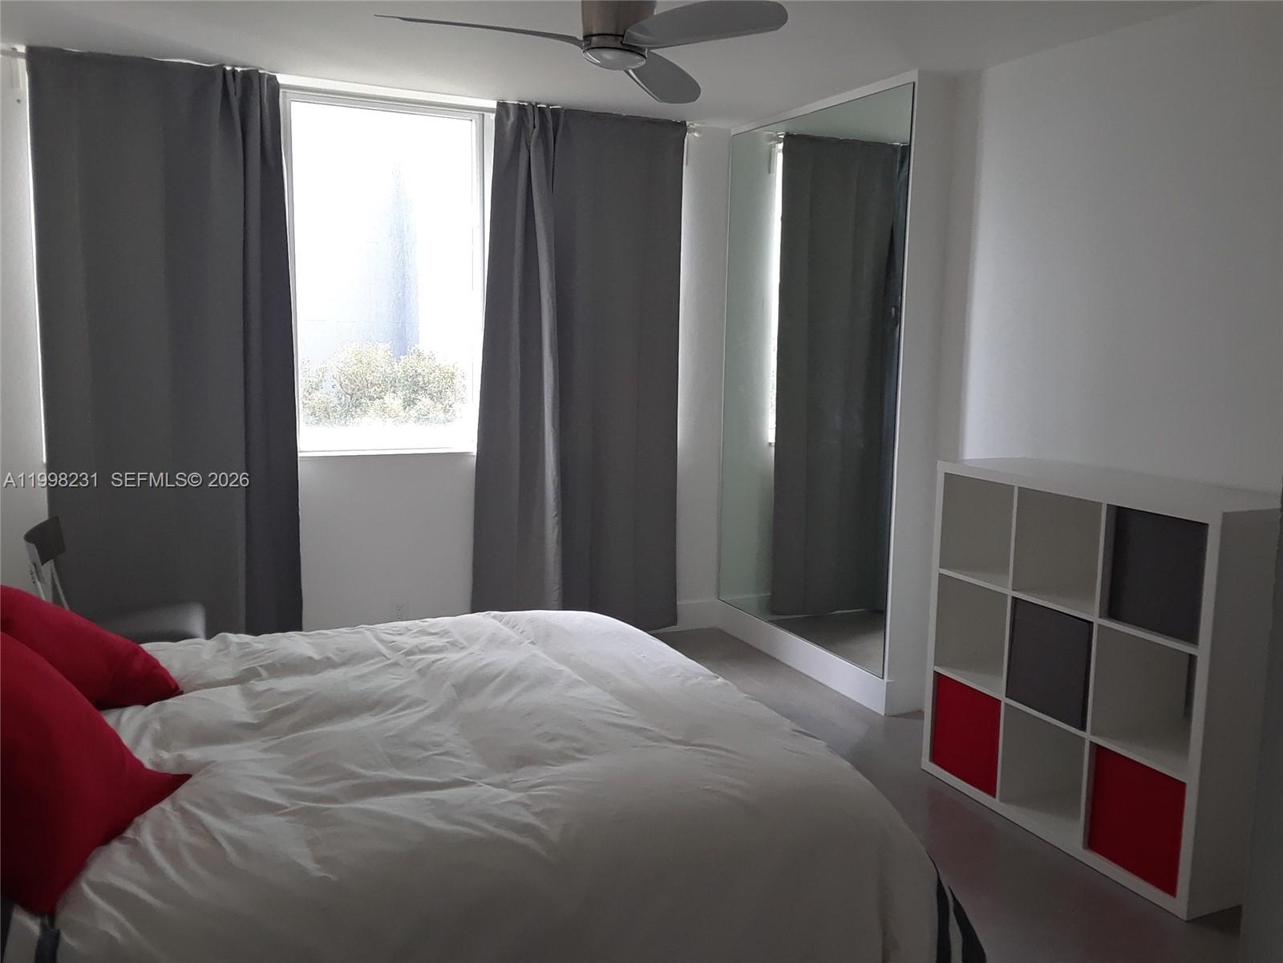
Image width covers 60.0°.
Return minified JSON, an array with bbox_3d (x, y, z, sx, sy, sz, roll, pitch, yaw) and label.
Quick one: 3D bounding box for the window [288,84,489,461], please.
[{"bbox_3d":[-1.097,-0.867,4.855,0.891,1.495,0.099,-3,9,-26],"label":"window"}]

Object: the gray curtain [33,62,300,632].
[{"bbox_3d":[-1.858,-0.384,4.416,0.950,2.450,0.119,-3,9,-26],"label":"gray curtain"}]

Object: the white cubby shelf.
[{"bbox_3d":[1.405,0.540,3.457,0.381,1.102,1.109,-2,9,-24],"label":"white cubby shelf"}]

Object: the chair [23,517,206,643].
[{"bbox_3d":[-1.888,0.558,4.049,0.535,0.782,0.455,-2,8,-19],"label":"chair"}]

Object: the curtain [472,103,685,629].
[{"bbox_3d":[-0.271,-0.460,5.190,1.079,2.450,0.119,-3,9,-26],"label":"curtain"}]

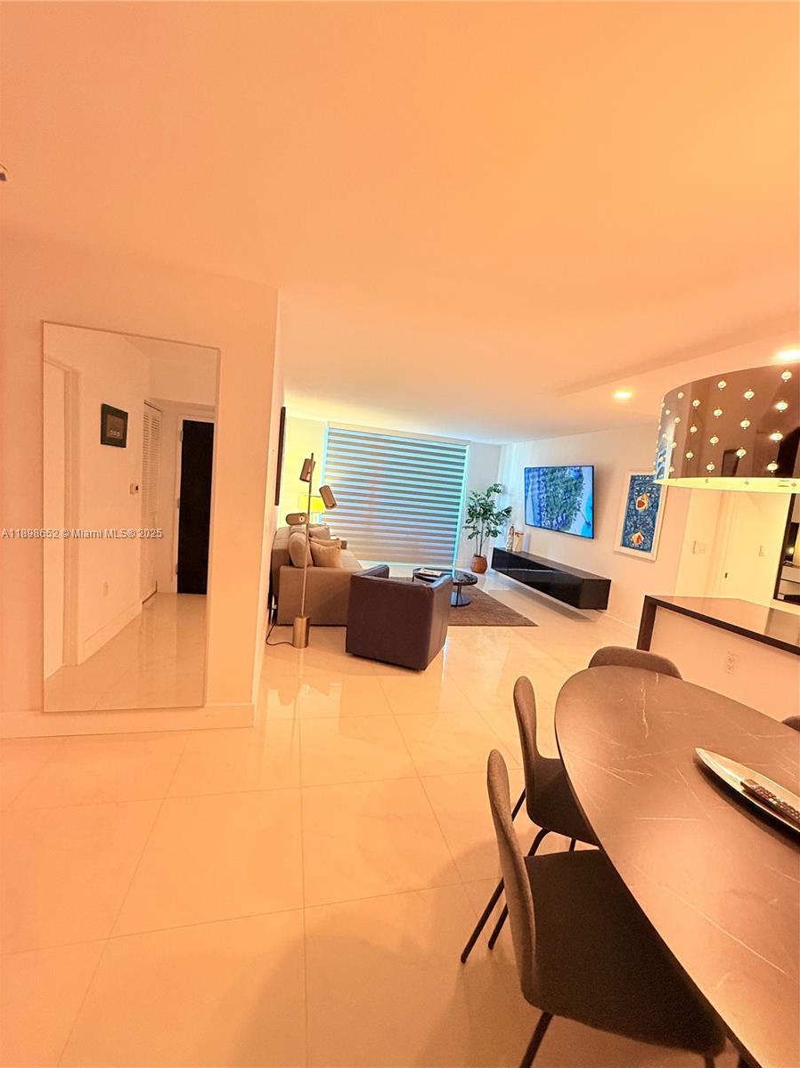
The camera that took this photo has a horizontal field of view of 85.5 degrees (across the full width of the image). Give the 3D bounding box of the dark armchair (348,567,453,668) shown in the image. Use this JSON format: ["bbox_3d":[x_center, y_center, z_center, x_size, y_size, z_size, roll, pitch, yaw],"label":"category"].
[{"bbox_3d":[0.012,0.724,3.981,0.720,0.698,0.683,7,6,20],"label":"dark armchair"}]

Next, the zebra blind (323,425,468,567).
[{"bbox_3d":[-0.084,-0.625,7.915,2.643,2.376,0.104,3,6,-14],"label":"zebra blind"}]

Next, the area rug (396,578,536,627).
[{"bbox_3d":[0.537,0.890,6.088,1.708,0.015,2.450,3,6,-14],"label":"area rug"}]

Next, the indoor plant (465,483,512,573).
[{"bbox_3d":[1.587,-0.066,7.969,0.847,1.693,0.743,3,6,-14],"label":"indoor plant"}]

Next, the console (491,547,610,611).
[{"bbox_3d":[2.116,0.597,6.488,0.404,0.371,2.435,3,6,-14],"label":"console"}]

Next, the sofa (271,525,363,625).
[{"bbox_3d":[-1.067,0.400,5.443,0.936,0.847,2.168,3,6,-14],"label":"sofa"}]

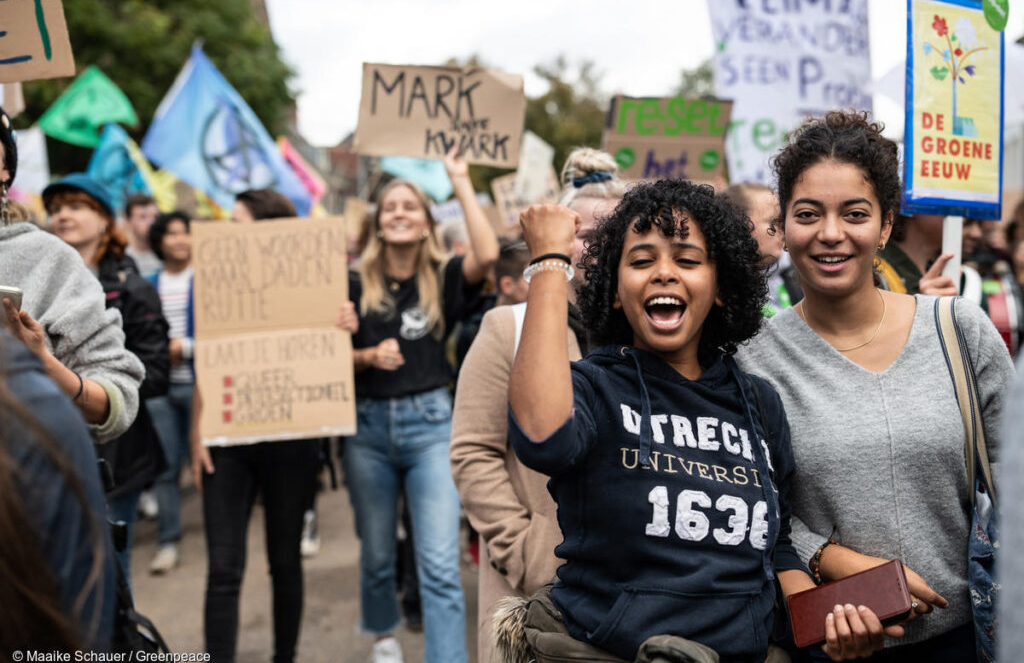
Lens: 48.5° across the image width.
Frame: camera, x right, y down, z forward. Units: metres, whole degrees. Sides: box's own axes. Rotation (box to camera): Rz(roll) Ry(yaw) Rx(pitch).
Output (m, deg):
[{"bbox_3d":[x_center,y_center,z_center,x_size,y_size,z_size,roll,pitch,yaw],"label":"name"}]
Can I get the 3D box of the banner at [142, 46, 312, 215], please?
[{"bbox_3d":[-1.800,-1.266,7.200,1.100,1.080,0.250,0,3,-9],"label":"banner"}]

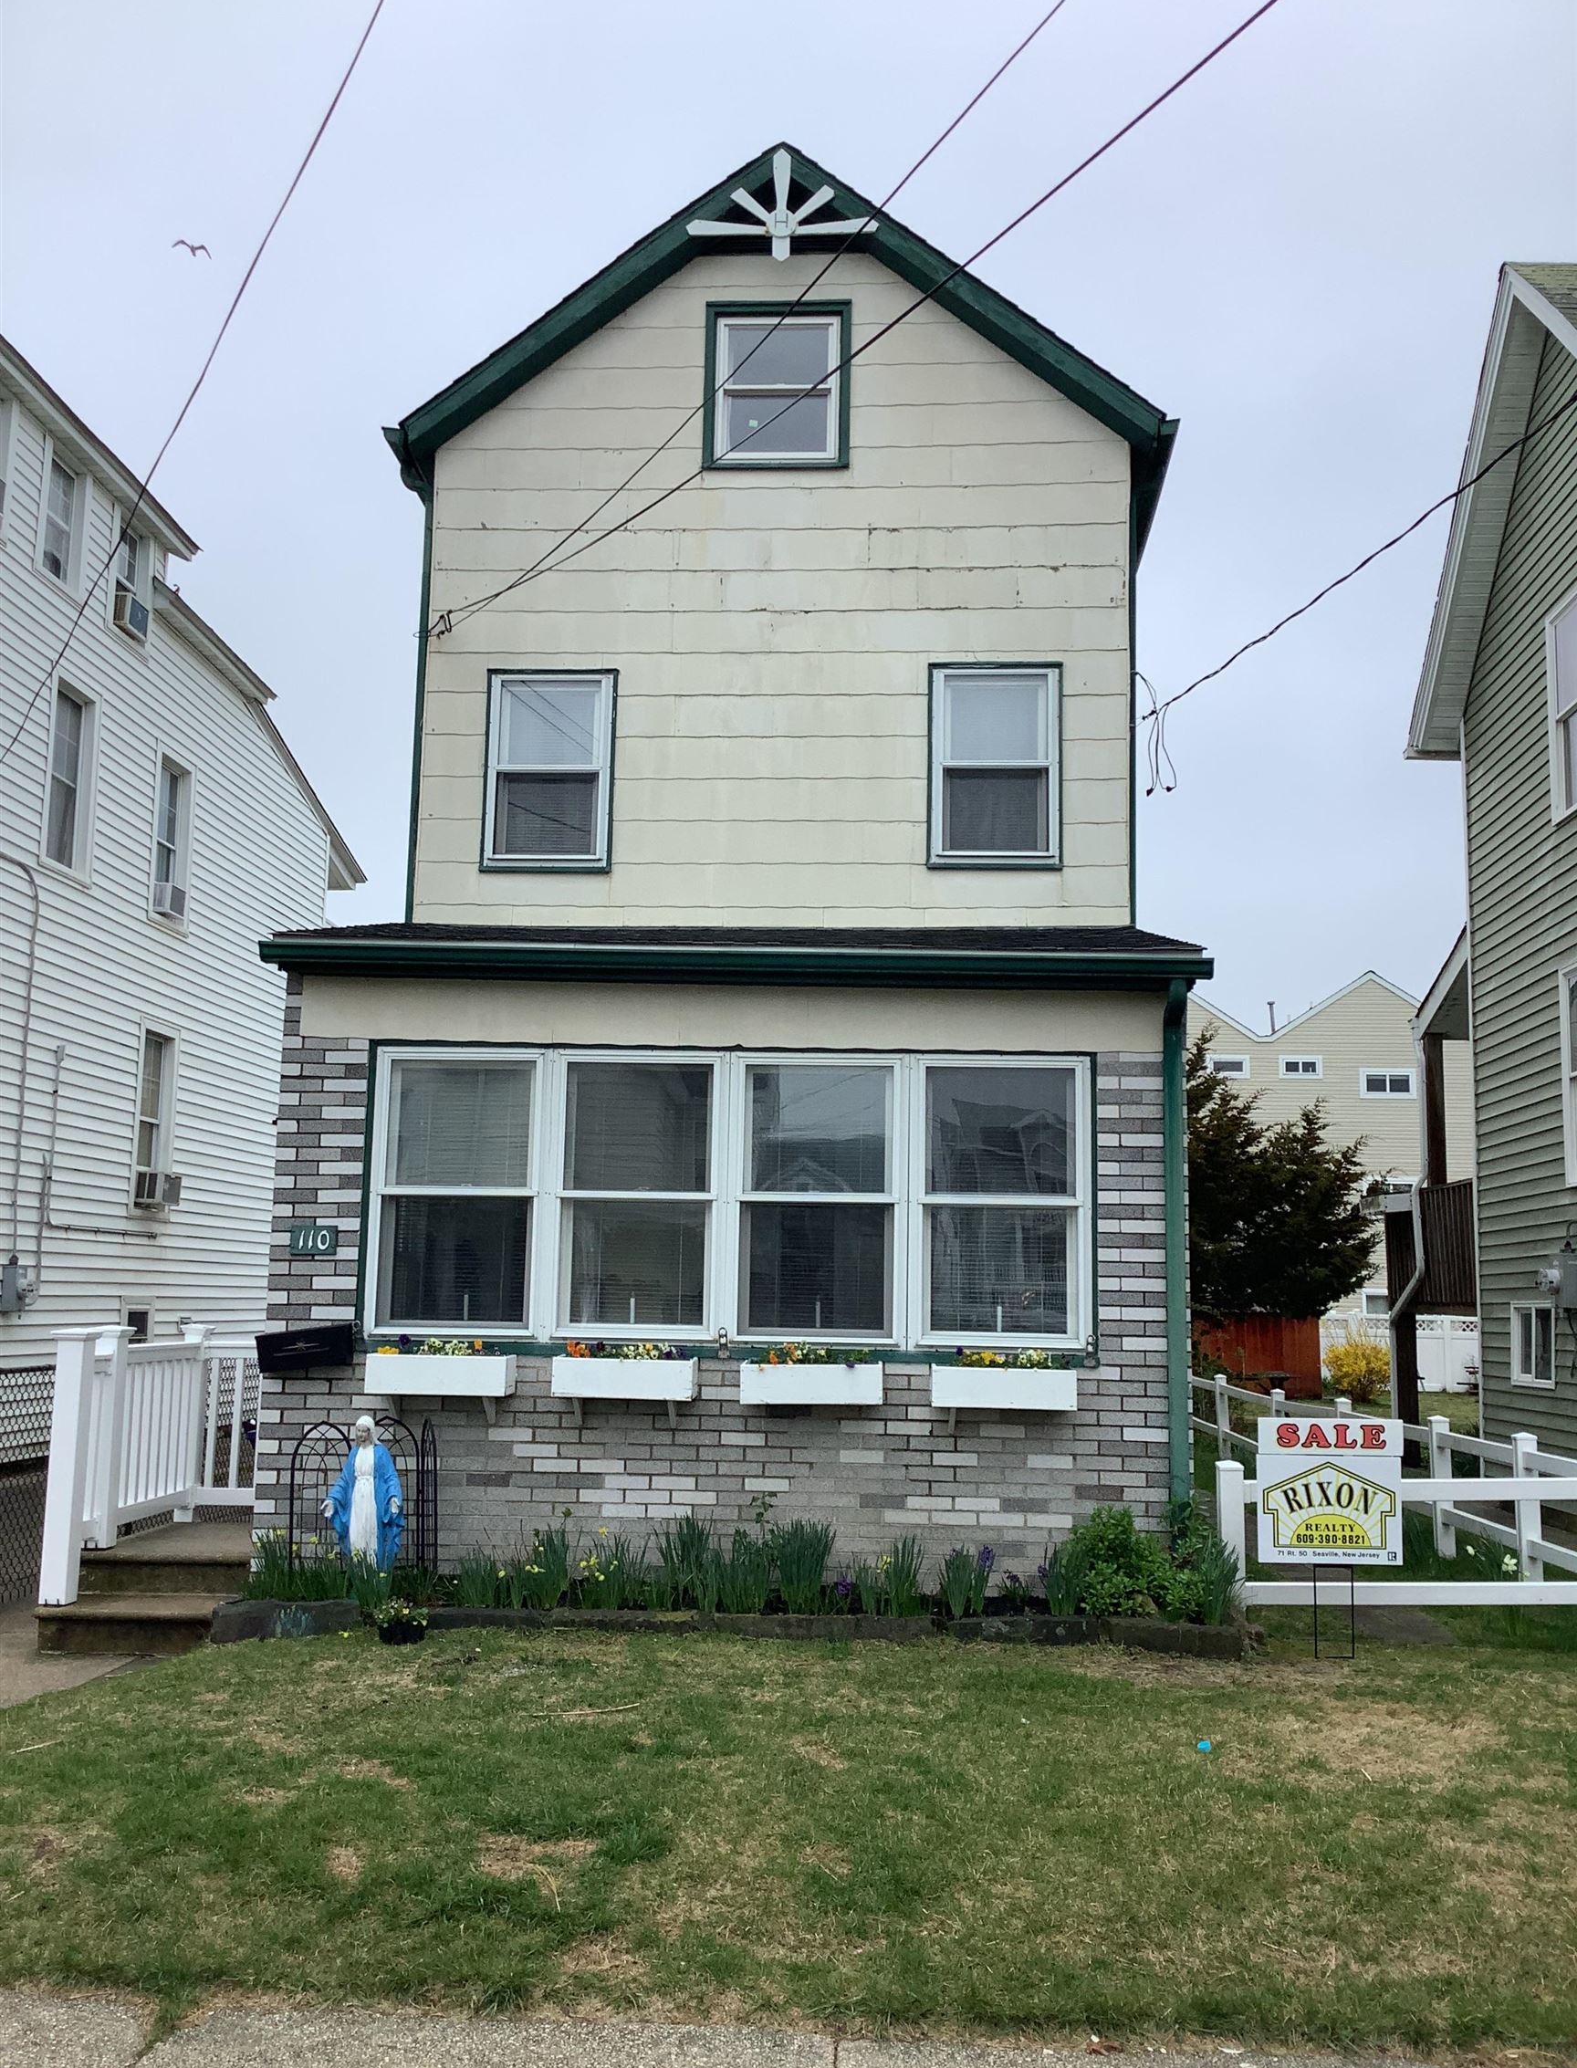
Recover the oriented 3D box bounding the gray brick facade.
[{"bbox_3d":[-0.301,1.181,8.895,4.350,2.820,0.220,1,-8,3],"label":"gray brick facade"}]

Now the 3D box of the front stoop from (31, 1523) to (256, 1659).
[{"bbox_3d":[-2.906,2.690,9.248,0.860,0.330,2.050,1,-8,3],"label":"front stoop"}]

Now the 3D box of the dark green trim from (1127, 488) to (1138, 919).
[{"bbox_3d":[2.092,-1.978,11.388,0.060,2.730,0.100,1,-8,3],"label":"dark green trim"}]

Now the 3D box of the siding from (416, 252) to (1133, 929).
[{"bbox_3d":[-0.075,-2.790,11.659,4.335,4.350,0.200,1,-8,3],"label":"siding"}]

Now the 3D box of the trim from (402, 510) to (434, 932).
[{"bbox_3d":[-2.294,-2.013,11.662,0.090,2.730,0.100,1,-8,3],"label":"trim"}]

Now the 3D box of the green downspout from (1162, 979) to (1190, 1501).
[{"bbox_3d":[1.807,1.051,8.688,0.100,2.560,0.160,1,-8,3],"label":"green downspout"}]

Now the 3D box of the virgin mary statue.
[{"bbox_3d":[-1.911,2.118,8.455,0.390,0.805,0.240,0,-8,7],"label":"virgin mary statue"}]

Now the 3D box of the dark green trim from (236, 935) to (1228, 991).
[{"bbox_3d":[-0.272,-0.331,8.866,4.480,0.210,0.230,1,-8,3],"label":"dark green trim"}]

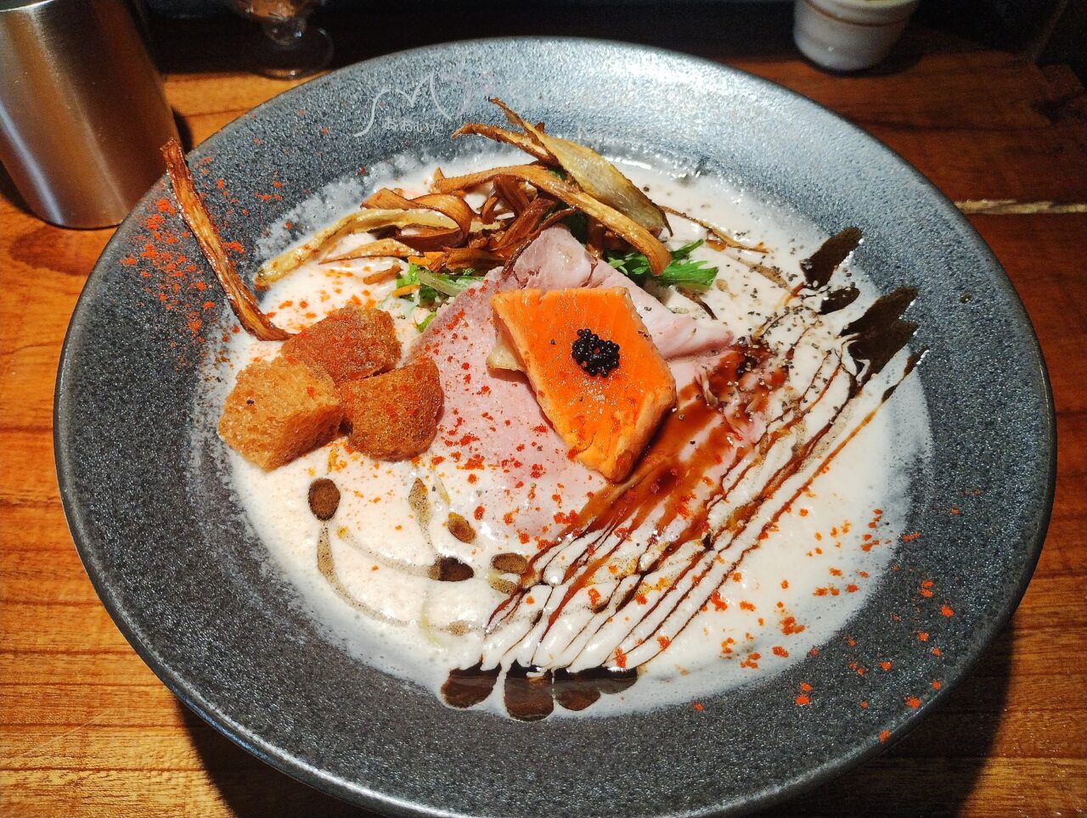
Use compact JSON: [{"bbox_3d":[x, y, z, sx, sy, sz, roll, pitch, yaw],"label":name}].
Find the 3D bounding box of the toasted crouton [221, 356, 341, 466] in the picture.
[{"bbox_3d":[-0.067,0.001,0.225,0.021,0.019,0.019,-5,55,9],"label":"toasted crouton"}]

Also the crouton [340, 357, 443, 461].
[{"bbox_3d":[-0.038,0.001,0.227,0.023,0.018,0.018,-16,57,-12],"label":"crouton"}]

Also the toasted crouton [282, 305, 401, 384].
[{"bbox_3d":[-0.053,-0.013,0.234,0.024,0.018,0.019,-27,60,-19],"label":"toasted crouton"}]

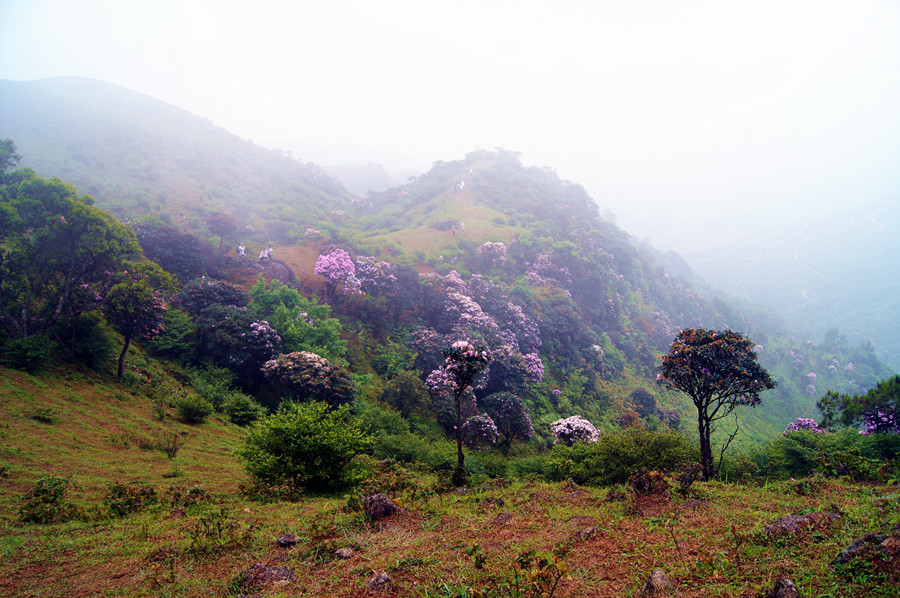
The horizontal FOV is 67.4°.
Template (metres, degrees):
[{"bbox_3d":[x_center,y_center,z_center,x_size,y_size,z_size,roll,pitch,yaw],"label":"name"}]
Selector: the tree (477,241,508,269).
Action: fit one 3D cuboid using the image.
[{"bbox_3d":[5.546,-5.938,88.000,4.176,3.393,3.550,0,4,0],"label":"tree"}]

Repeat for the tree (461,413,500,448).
[{"bbox_3d":[1.628,7.074,36.000,1.922,1.815,1.634,0,4,0],"label":"tree"}]

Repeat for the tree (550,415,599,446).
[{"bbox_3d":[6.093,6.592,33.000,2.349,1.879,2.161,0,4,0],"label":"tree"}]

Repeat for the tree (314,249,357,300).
[{"bbox_3d":[-11.783,-2.517,70.000,4.568,5.450,4.111,0,4,0],"label":"tree"}]

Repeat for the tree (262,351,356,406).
[{"bbox_3d":[-6.459,3.809,31.000,4.322,2.883,3.976,0,4,0],"label":"tree"}]

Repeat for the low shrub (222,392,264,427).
[{"bbox_3d":[-6.770,3.605,22.000,1.305,1.109,1.201,0,4,0],"label":"low shrub"}]

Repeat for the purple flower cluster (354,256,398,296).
[{"bbox_3d":[-7.848,-2.296,72.000,4.698,4.485,3.993,0,4,0],"label":"purple flower cluster"}]

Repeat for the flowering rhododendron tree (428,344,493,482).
[{"bbox_3d":[0.267,2.525,15.000,1.243,3.171,1.167,0,4,0],"label":"flowering rhododendron tree"}]

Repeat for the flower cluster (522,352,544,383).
[{"bbox_3d":[5.696,4.673,46.000,1.501,2.047,1.201,0,4,0],"label":"flower cluster"}]

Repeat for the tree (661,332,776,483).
[{"bbox_3d":[5.928,2.347,15.000,2.529,3.347,2.374,0,4,0],"label":"tree"}]

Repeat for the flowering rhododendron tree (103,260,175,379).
[{"bbox_3d":[-11.087,0.730,24.000,2.511,4.158,2.358,0,4,0],"label":"flowering rhododendron tree"}]

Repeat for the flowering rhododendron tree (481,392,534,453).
[{"bbox_3d":[3.326,7.143,39.000,3.123,3.470,2.873,0,4,0],"label":"flowering rhododendron tree"}]

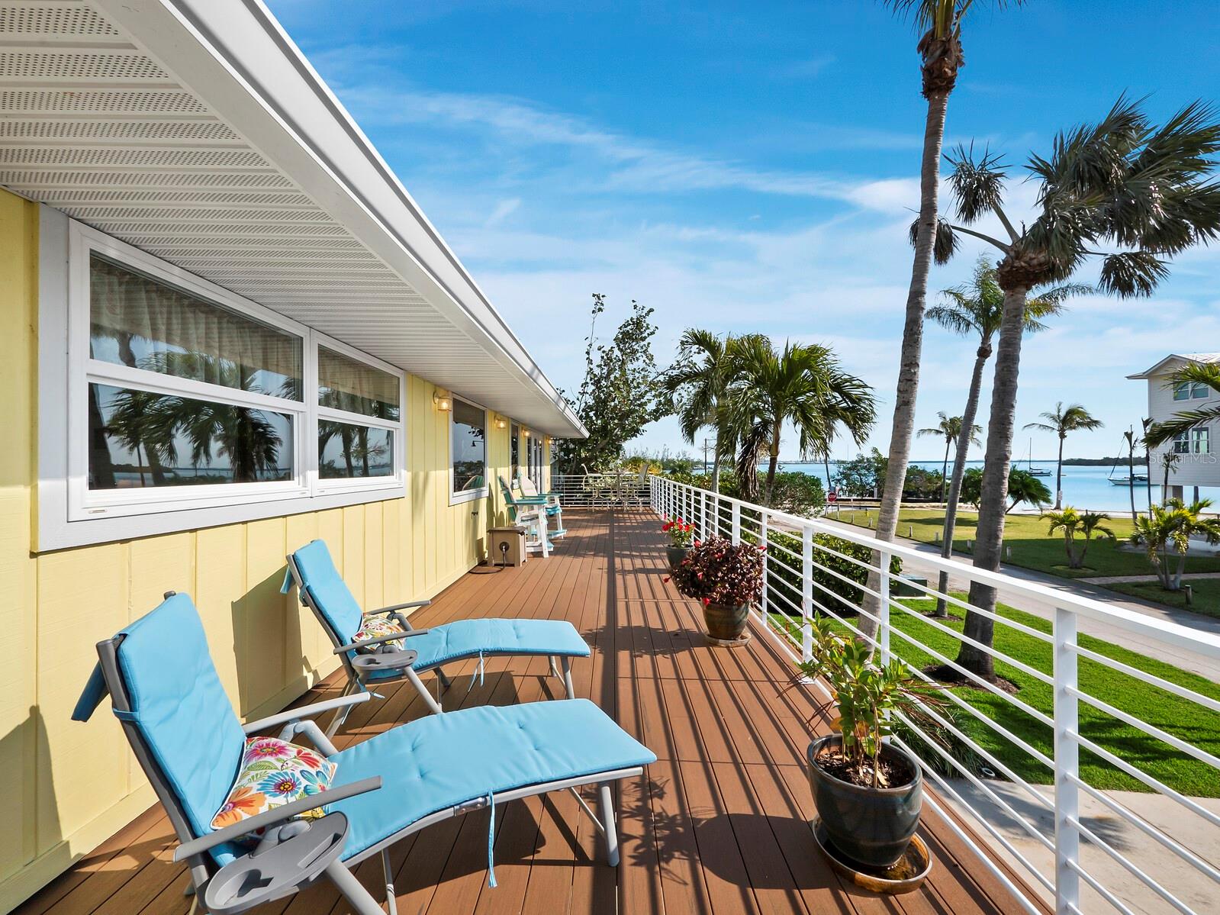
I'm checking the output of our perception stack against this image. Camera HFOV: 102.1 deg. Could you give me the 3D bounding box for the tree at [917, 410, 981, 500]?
[{"bbox_3d":[35.607,0.000,52.000,5.800,9.700,5.600,0,-1,0],"label":"tree"}]

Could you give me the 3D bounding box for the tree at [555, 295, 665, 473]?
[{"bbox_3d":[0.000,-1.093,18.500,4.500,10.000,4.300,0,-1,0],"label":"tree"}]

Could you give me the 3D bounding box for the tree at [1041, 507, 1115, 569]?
[{"bbox_3d":[19.747,3.395,20.800,2.600,2.650,2.500,0,-1,0],"label":"tree"}]

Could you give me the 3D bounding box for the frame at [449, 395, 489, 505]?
[{"bbox_3d":[-1.787,-0.070,6.430,0.100,1.300,1.780,0,-1,0],"label":"frame"}]

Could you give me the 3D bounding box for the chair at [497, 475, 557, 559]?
[{"bbox_3d":[-1.270,0.870,7.500,0.880,1.190,0.800,0,-1,0],"label":"chair"}]

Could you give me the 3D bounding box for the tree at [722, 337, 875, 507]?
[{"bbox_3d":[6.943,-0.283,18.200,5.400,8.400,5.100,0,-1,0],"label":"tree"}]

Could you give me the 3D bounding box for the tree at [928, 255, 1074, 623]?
[{"bbox_3d":[11.599,-0.639,14.700,3.900,10.600,3.700,0,-1,0],"label":"tree"}]

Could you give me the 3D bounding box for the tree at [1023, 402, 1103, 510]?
[{"bbox_3d":[42.250,-0.178,46.000,6.000,10.000,5.800,0,-1,0],"label":"tree"}]

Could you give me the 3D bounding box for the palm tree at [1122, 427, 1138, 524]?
[{"bbox_3d":[35.299,1.327,33.500,1.000,6.800,1.000,0,-1,0],"label":"palm tree"}]

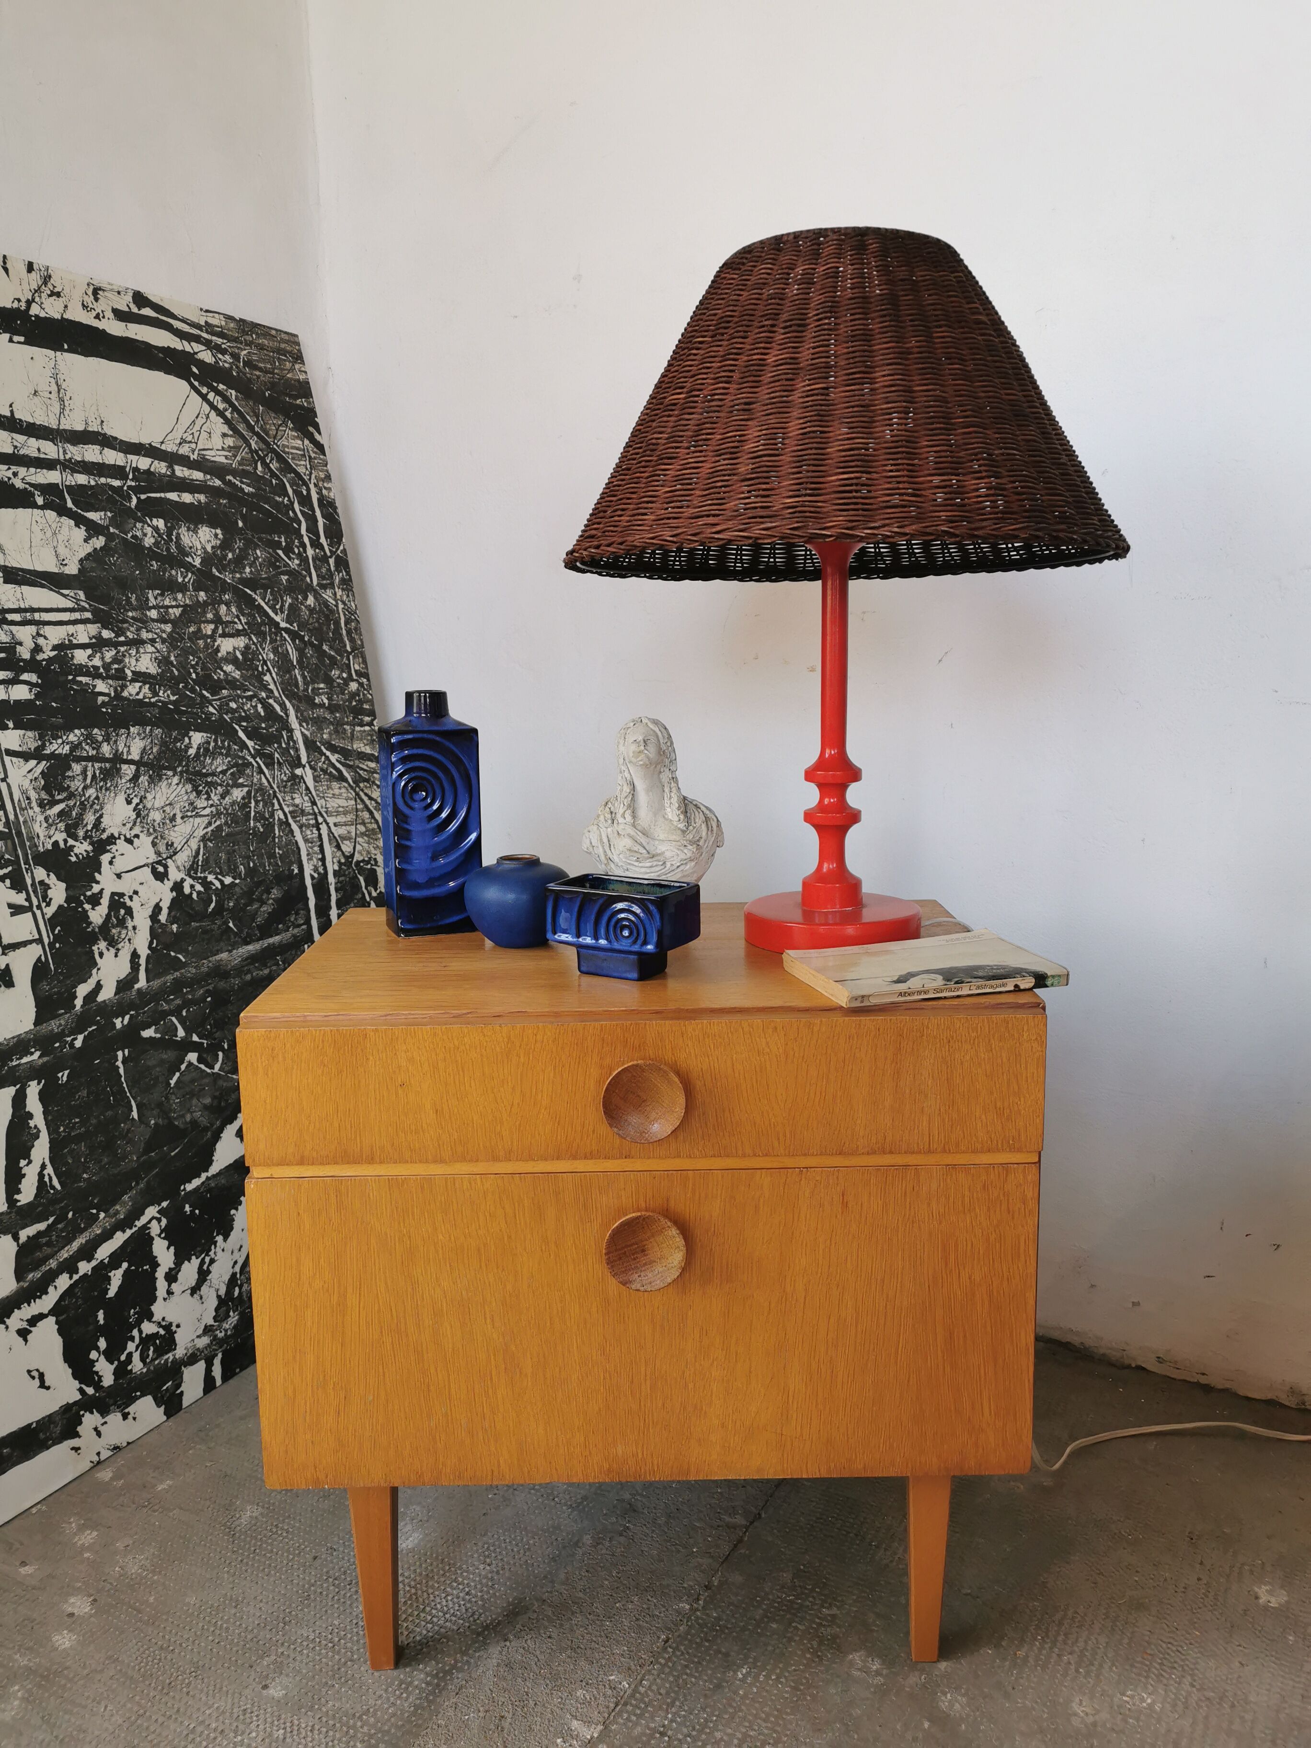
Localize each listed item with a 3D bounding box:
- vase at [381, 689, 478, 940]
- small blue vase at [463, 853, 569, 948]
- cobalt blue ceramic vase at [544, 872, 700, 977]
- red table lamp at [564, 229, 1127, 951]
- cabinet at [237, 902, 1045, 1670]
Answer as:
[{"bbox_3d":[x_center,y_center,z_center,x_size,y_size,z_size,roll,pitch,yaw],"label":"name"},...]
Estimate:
[{"bbox_3d":[-0.193,-0.053,1.172,0.073,0.205,0.057,-5,11,-21],"label":"vase"},{"bbox_3d":[-0.112,0.022,1.120,0.085,0.071,0.085,-1,10,0],"label":"small blue vase"},{"bbox_3d":[-0.024,0.041,1.018,0.101,0.065,0.055,5,12,31],"label":"cobalt blue ceramic vase"},{"bbox_3d":[0.146,-0.211,1.098,0.440,0.529,0.440,-1,10,0],"label":"red table lamp"},{"bbox_3d":[-0.006,0.314,1.125,0.545,0.510,0.390,-1,10,0],"label":"cabinet"}]

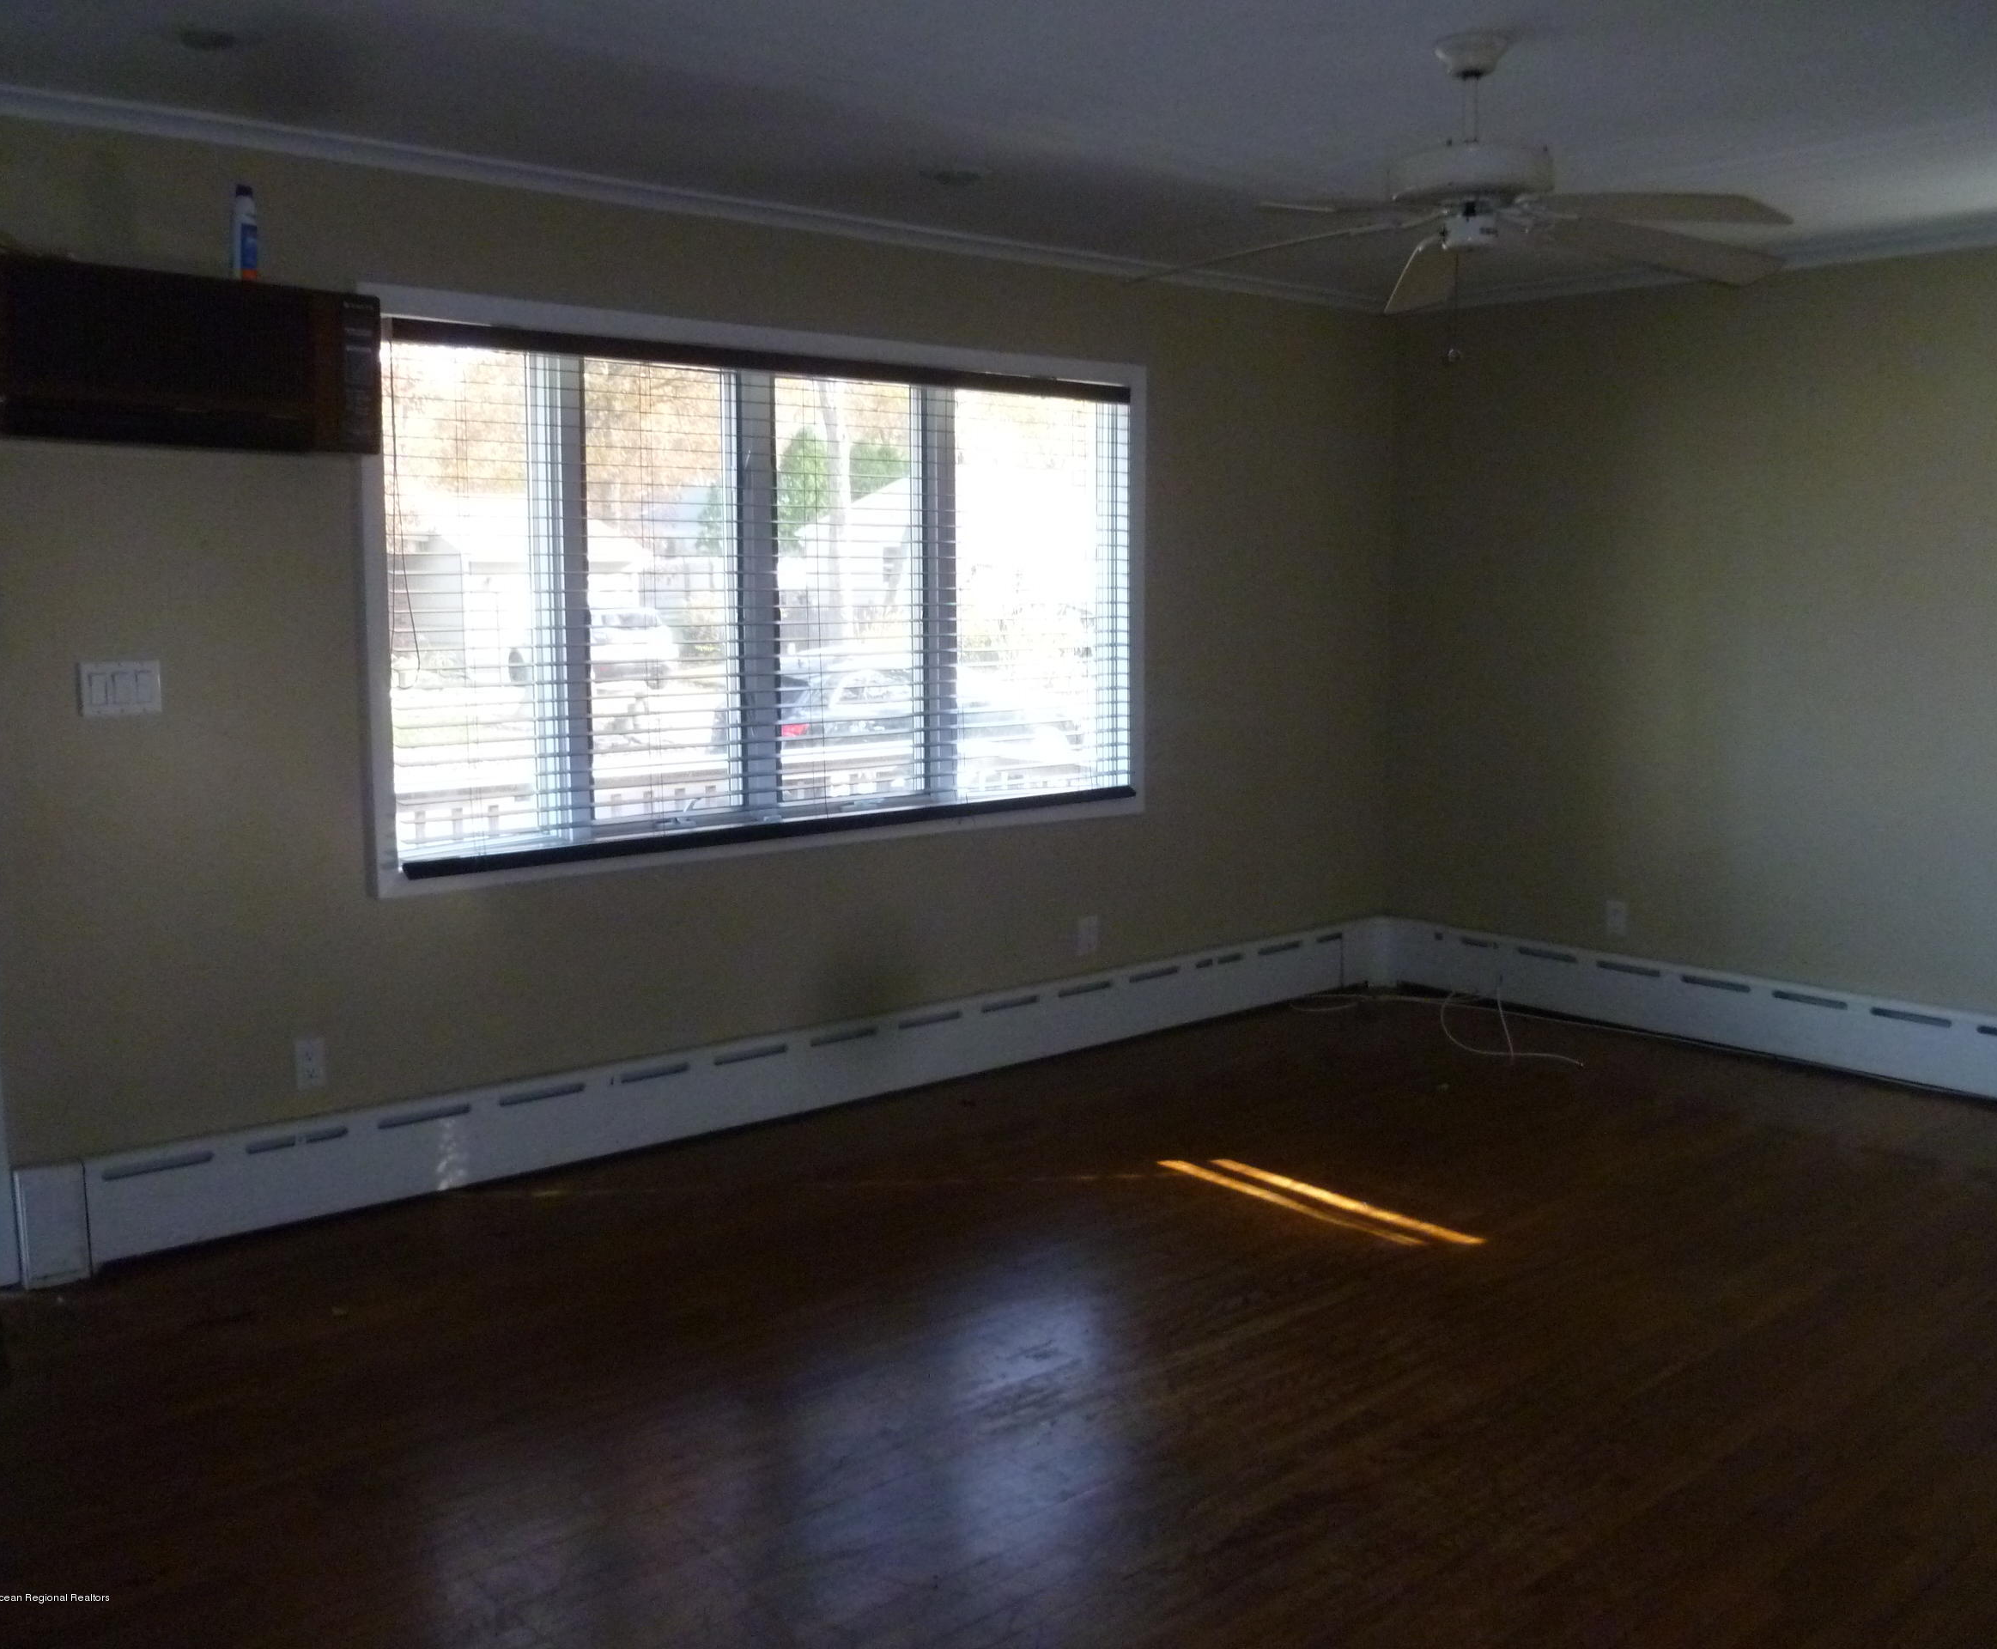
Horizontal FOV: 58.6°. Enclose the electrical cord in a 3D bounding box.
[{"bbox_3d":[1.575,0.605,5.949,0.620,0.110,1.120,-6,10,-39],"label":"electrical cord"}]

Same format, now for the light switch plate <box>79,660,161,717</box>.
[{"bbox_3d":[-1.855,-0.288,3.764,0.159,0.113,0.010,-6,10,-39],"label":"light switch plate"}]

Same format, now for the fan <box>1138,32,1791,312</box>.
[{"bbox_3d":[0.861,-1.243,3.273,1.300,0.380,1.300,-6,10,-39],"label":"fan"}]

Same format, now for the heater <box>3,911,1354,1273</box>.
[{"bbox_3d":[-0.366,0.665,5.064,4.270,0.235,0.070,-6,10,-39],"label":"heater"}]

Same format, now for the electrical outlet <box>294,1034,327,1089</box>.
[{"bbox_3d":[-1.583,0.549,4.094,0.070,0.115,0.010,-6,10,-39],"label":"electrical outlet"}]

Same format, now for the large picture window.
[{"bbox_3d":[-0.503,-0.626,4.850,2.390,1.360,0.110,-6,10,-39],"label":"large picture window"}]

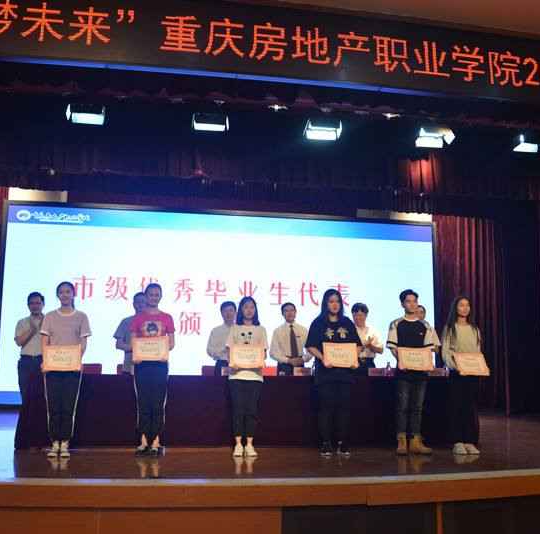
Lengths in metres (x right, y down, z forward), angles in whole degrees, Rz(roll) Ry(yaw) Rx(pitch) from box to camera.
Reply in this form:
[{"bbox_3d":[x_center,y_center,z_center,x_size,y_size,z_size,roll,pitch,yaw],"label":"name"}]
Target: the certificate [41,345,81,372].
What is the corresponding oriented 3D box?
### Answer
[{"bbox_3d":[-2.014,0.891,6.050,0.360,0.250,0.015,1,-15,-7],"label":"certificate"}]

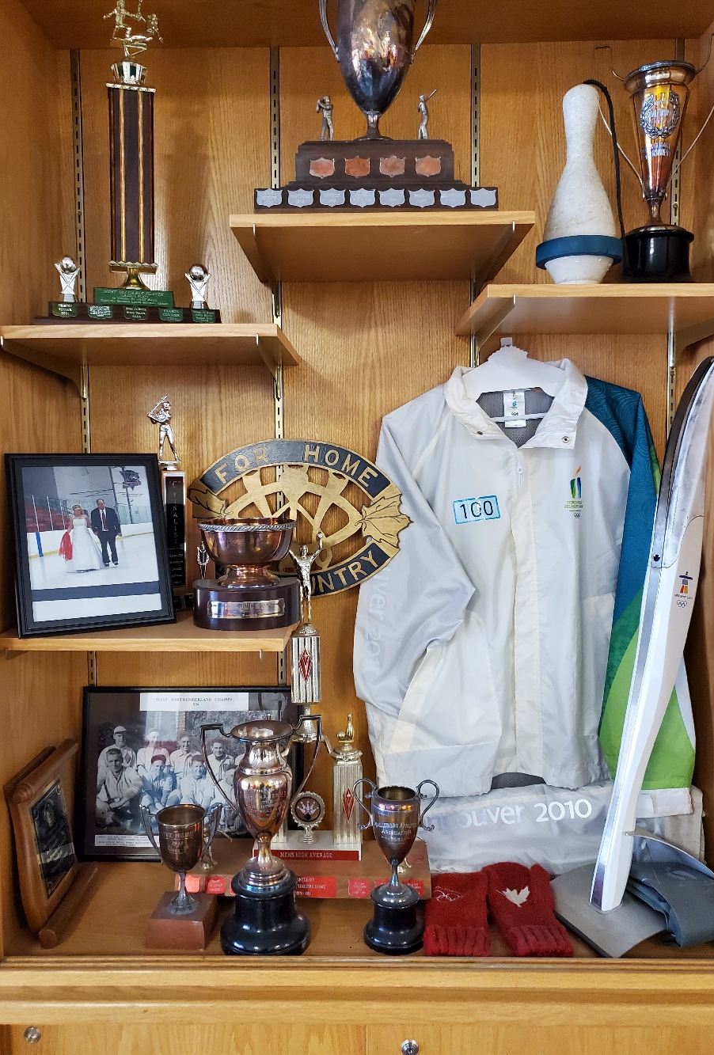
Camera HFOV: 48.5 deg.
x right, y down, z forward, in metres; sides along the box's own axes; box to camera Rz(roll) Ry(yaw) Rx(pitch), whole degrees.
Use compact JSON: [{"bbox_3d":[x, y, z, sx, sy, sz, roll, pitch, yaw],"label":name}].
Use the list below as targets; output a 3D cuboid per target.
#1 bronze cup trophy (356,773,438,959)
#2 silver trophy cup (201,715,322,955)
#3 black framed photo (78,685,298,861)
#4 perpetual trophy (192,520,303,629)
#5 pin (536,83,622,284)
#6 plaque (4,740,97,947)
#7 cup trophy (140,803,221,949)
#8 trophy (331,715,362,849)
[{"bbox_3d":[0.059,0.502,1.201,0.128,0.248,0.090,0,4,1],"label":"bronze cup trophy"},{"bbox_3d":[-0.146,0.456,1.210,0.187,0.341,0.137,-1,4,-3],"label":"silver trophy cup"},{"bbox_3d":[-0.309,0.459,1.490,0.418,0.314,0.022,-2,-11,1],"label":"black framed photo"},{"bbox_3d":[-0.186,0.075,1.343,0.180,0.169,0.174,-1,4,-5],"label":"perpetual trophy"},{"bbox_3d":[0.340,-0.518,1.209,0.130,0.316,0.130,1,4,16],"label":"pin"},{"bbox_3d":[-0.486,0.499,1.289,0.042,0.252,0.219,-9,4,2],"label":"plaque"},{"bbox_3d":[-0.269,0.525,1.217,0.125,0.204,0.088,0,4,-1],"label":"cup trophy"},{"bbox_3d":[-0.017,0.445,1.417,0.053,0.226,0.048,0,4,1],"label":"trophy"}]

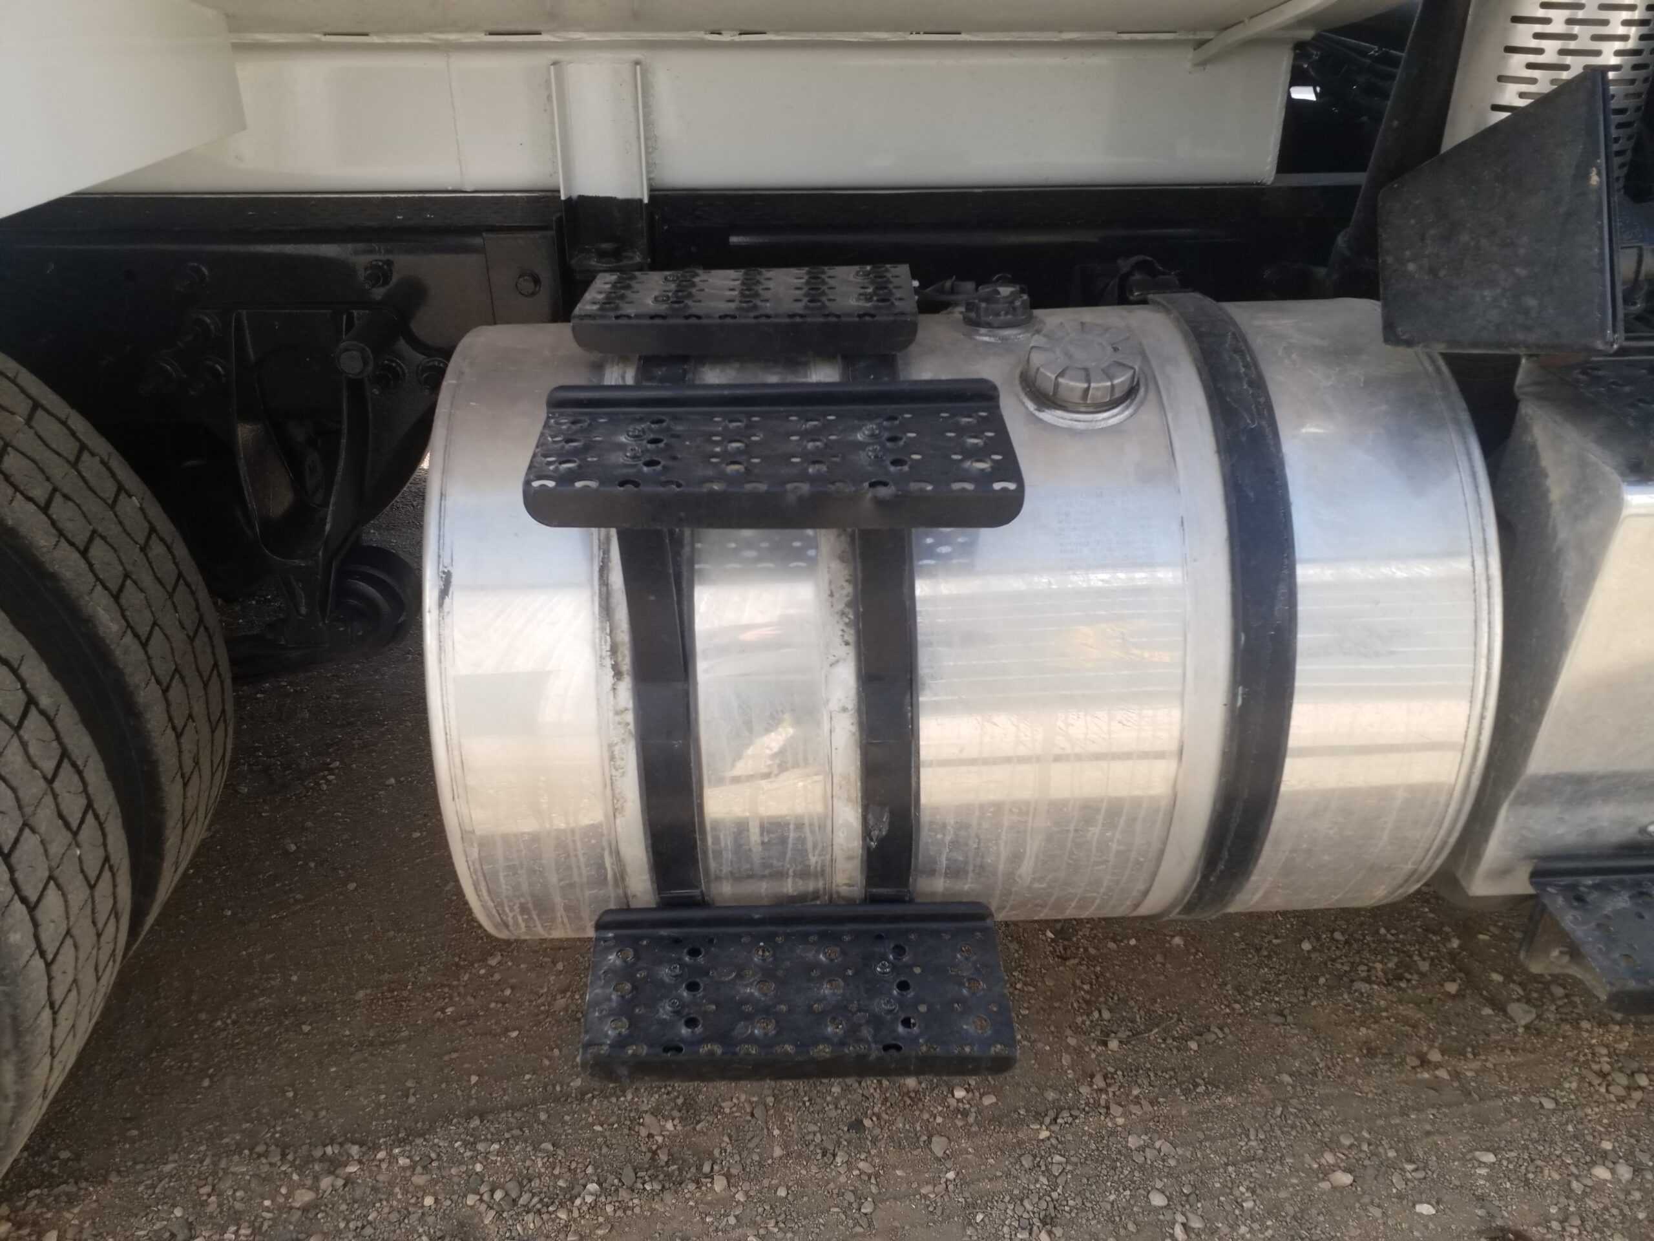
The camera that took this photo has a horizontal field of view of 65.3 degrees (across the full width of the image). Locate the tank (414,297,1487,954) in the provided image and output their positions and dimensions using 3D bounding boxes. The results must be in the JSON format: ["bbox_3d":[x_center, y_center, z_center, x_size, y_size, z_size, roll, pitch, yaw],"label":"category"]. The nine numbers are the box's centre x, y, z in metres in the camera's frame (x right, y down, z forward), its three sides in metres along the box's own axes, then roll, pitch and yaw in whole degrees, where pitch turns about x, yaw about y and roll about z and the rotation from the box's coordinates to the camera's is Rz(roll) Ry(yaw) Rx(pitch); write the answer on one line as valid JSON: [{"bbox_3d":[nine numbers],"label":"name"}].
[{"bbox_3d":[0.116,-0.003,1.401,0.937,0.646,0.646,-1,32,-1],"label":"tank"}]

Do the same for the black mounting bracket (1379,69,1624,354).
[{"bbox_3d":[0.567,-0.349,1.104,0.195,0.230,0.070,1,16,9],"label":"black mounting bracket"}]

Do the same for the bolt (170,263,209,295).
[{"bbox_3d":[-0.771,-0.414,1.563,0.034,0.034,0.046,-1,32,-1],"label":"bolt"}]

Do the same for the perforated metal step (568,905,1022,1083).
[{"bbox_3d":[-0.026,0.329,1.150,0.374,0.058,0.142,-1,37,-1],"label":"perforated metal step"}]

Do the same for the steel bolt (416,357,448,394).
[{"bbox_3d":[-0.498,-0.307,1.623,0.038,0.038,0.048,-1,32,-1],"label":"steel bolt"}]

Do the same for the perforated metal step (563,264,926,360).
[{"bbox_3d":[-0.075,-0.295,1.231,0.312,0.039,0.181,-1,30,-1],"label":"perforated metal step"}]

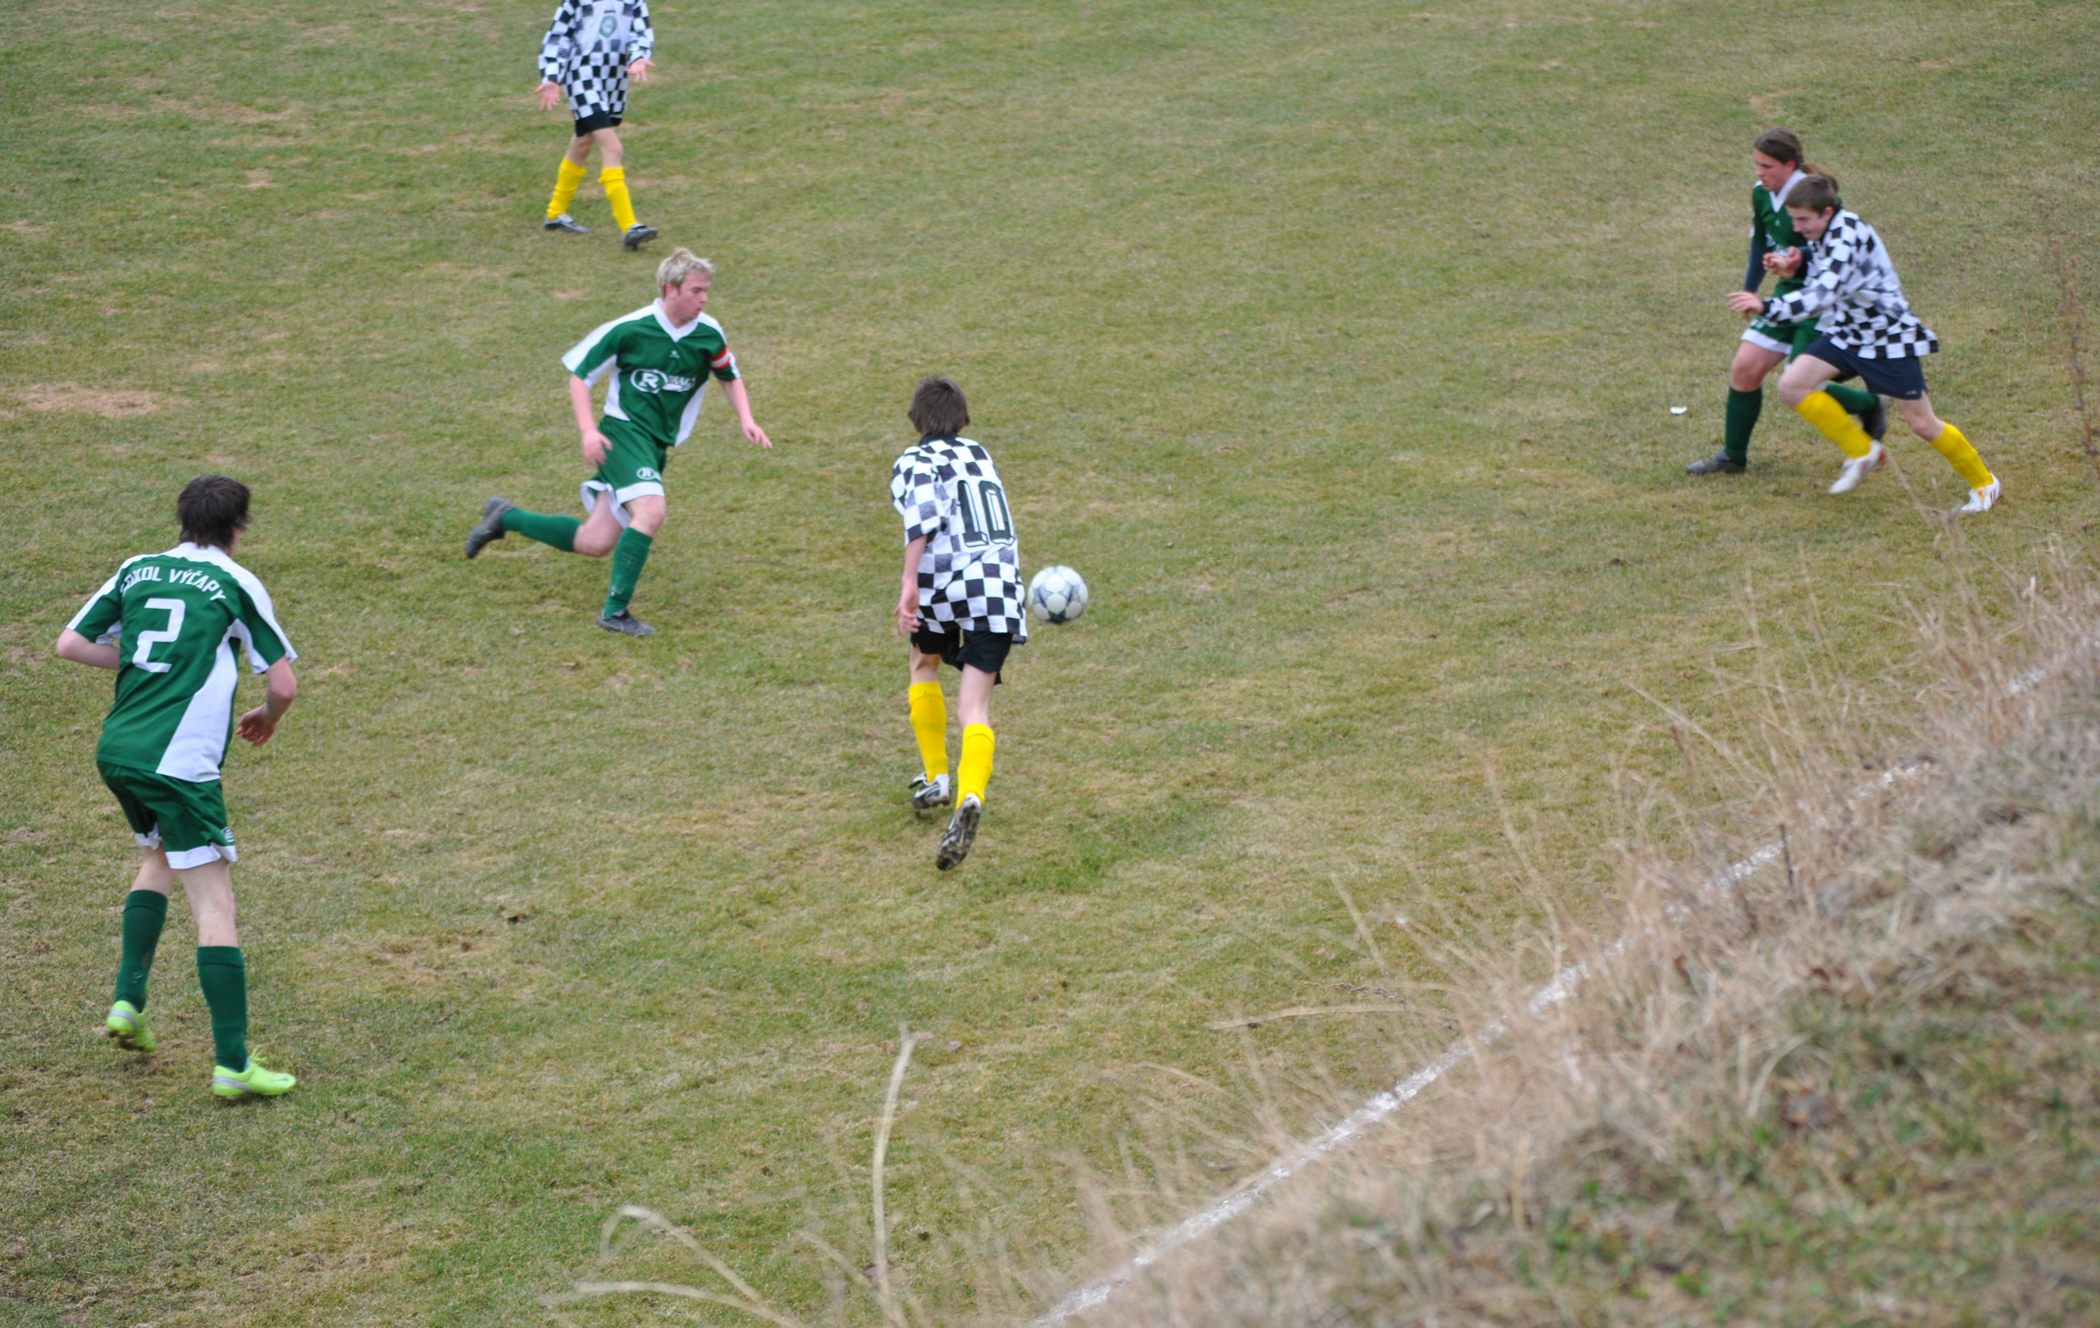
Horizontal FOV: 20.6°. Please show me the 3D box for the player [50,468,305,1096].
[{"bbox_3d":[-2.406,0.302,15.951,0.620,1.720,0.600,10,16,37],"label":"player"}]

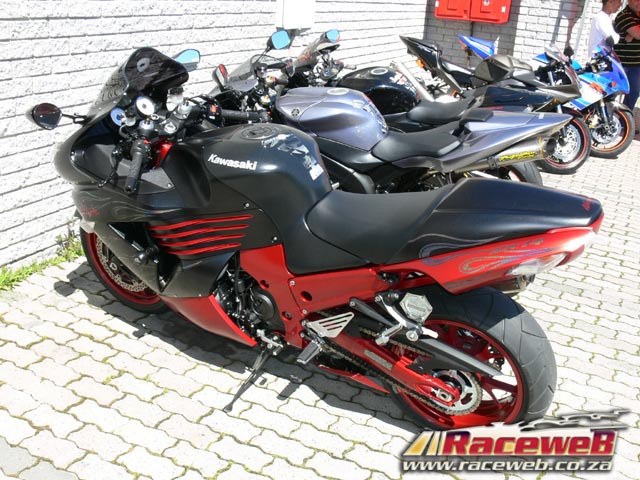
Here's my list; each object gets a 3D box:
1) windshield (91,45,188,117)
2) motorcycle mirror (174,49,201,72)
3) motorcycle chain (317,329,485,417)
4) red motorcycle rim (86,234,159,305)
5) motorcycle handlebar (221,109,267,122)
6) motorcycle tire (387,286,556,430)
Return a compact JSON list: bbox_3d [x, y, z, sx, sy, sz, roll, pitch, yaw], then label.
[{"bbox_3d":[-0.729,-0.567,2.374,0.420,0.300,0.370,16,34,26],"label":"windshield"},{"bbox_3d":[-0.539,-0.713,2.626,0.065,0.095,0.150,16,35,39],"label":"motorcycle mirror"},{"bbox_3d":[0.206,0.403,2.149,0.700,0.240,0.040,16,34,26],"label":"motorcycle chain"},{"bbox_3d":[-0.795,0.059,2.795,0.460,0.460,0.110,16,34,26],"label":"red motorcycle rim"},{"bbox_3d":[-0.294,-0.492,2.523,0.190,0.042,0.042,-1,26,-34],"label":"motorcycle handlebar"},{"bbox_3d":[0.461,0.407,2.139,0.620,0.620,0.190,16,34,26],"label":"motorcycle tire"}]

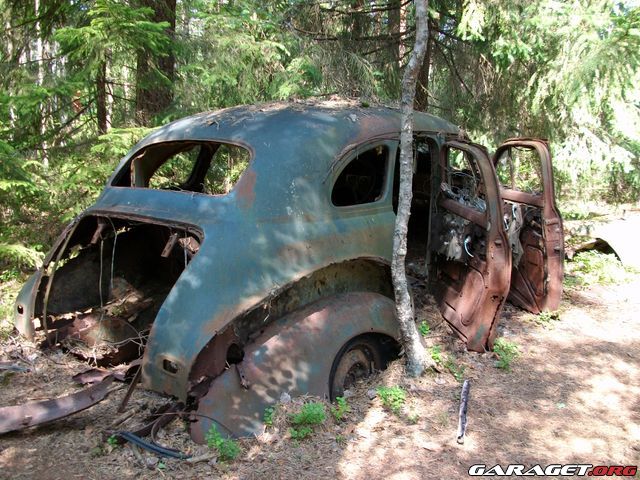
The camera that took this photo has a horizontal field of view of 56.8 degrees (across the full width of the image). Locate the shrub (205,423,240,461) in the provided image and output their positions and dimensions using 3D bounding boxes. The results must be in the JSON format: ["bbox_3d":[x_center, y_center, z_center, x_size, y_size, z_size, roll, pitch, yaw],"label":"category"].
[{"bbox_3d":[-0.391,0.811,2.409,0.132,0.119,0.130,-2,9,-10],"label":"shrub"}]

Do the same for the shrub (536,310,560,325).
[{"bbox_3d":[1.557,0.520,4.037,0.156,0.076,0.140,4,10,21],"label":"shrub"}]

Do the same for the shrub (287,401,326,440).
[{"bbox_3d":[-0.059,0.771,2.575,0.165,0.143,0.150,0,9,-1],"label":"shrub"}]

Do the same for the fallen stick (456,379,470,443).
[{"bbox_3d":[0.696,0.793,2.859,0.045,0.040,0.712,2,10,15],"label":"fallen stick"}]

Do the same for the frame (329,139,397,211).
[{"bbox_3d":[0.247,-0.372,3.364,0.090,0.410,0.560,1,8,37],"label":"frame"}]

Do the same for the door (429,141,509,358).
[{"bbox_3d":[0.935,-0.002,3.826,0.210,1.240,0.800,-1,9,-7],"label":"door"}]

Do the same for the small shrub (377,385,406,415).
[{"bbox_3d":[0.339,0.747,2.813,0.136,0.117,0.130,1,9,7],"label":"small shrub"}]

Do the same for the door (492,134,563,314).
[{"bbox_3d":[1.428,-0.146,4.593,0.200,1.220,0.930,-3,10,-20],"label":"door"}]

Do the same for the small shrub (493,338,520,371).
[{"bbox_3d":[1.044,0.633,3.326,0.149,0.154,0.140,3,10,18],"label":"small shrub"}]

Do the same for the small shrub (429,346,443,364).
[{"bbox_3d":[0.667,0.657,3.423,0.077,0.101,0.080,2,9,11],"label":"small shrub"}]

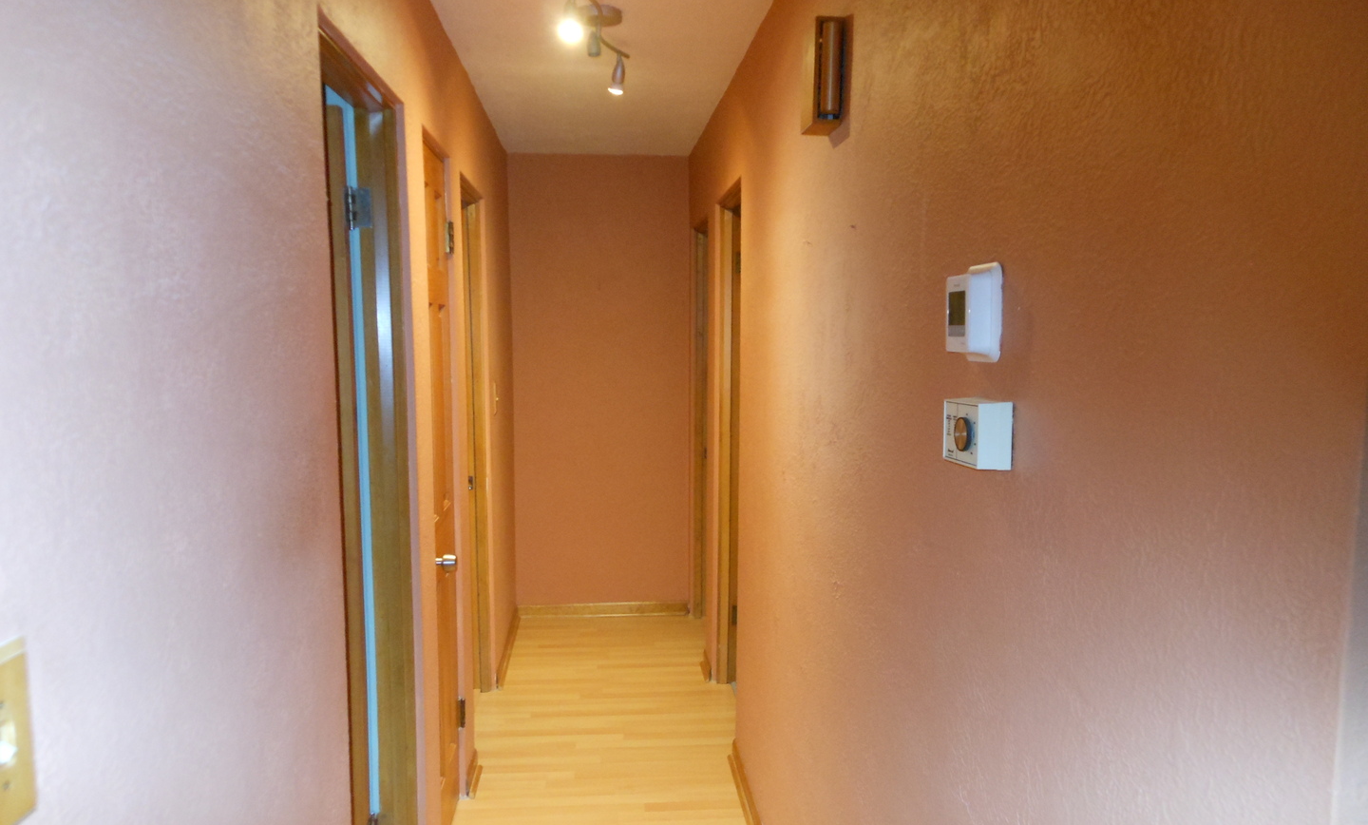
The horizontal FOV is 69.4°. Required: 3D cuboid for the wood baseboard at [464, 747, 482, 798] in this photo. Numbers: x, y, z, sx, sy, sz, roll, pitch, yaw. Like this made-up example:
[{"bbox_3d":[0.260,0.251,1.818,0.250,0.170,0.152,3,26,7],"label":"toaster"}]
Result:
[{"bbox_3d":[-0.720,1.235,3.381,0.024,0.063,0.240,0,5,-5],"label":"wood baseboard"}]

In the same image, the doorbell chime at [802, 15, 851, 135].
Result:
[{"bbox_3d":[0.279,-0.670,1.984,0.058,0.200,0.115,0,5,-5],"label":"doorbell chime"}]

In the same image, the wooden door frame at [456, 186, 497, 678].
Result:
[{"bbox_3d":[-0.836,0.207,3.729,0.110,2.050,0.670,0,5,-5],"label":"wooden door frame"}]

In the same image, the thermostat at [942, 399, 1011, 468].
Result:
[{"bbox_3d":[0.354,0.026,1.211,0.053,0.078,0.113,0,5,-5],"label":"thermostat"}]

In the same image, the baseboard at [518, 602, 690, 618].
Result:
[{"bbox_3d":[-0.447,1.064,5.322,0.915,0.062,0.020,0,5,-5],"label":"baseboard"}]

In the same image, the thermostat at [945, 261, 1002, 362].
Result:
[{"bbox_3d":[0.357,-0.123,1.225,0.040,0.117,0.088,0,5,-5],"label":"thermostat"}]

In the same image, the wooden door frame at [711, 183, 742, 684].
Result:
[{"bbox_3d":[0.226,0.199,3.806,0.110,2.050,0.750,0,5,-5],"label":"wooden door frame"}]

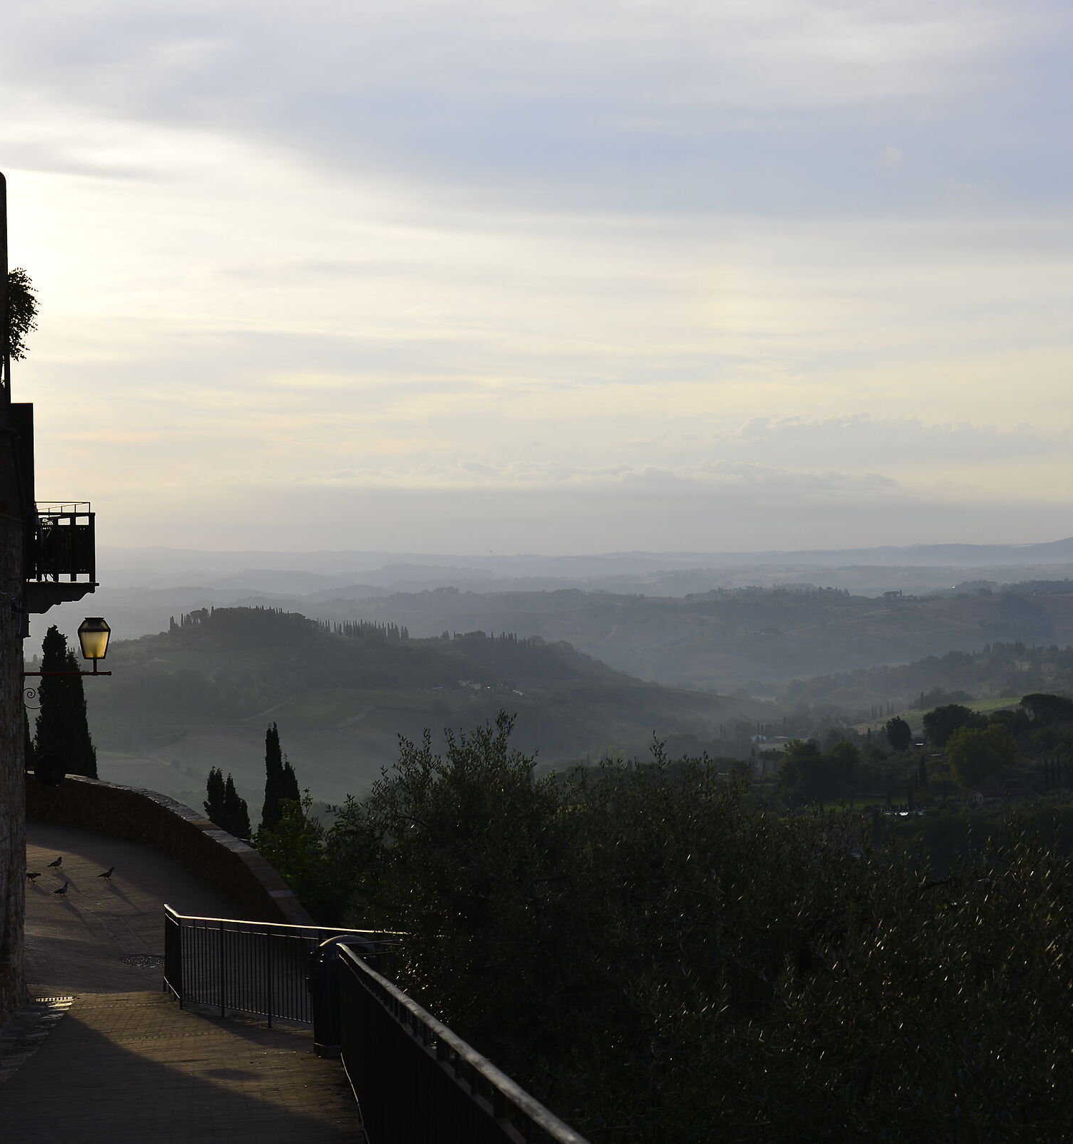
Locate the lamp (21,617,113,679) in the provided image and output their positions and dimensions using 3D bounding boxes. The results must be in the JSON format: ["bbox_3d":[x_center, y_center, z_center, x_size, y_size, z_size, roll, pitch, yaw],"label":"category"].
[{"bbox_3d":[-5.803,0.938,29.500,1.130,0.780,0.420,0,1,-12],"label":"lamp"}]

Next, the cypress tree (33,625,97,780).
[{"bbox_3d":[-12.411,4.059,63.000,1.700,5.400,1.700,0,1,-12],"label":"cypress tree"}]

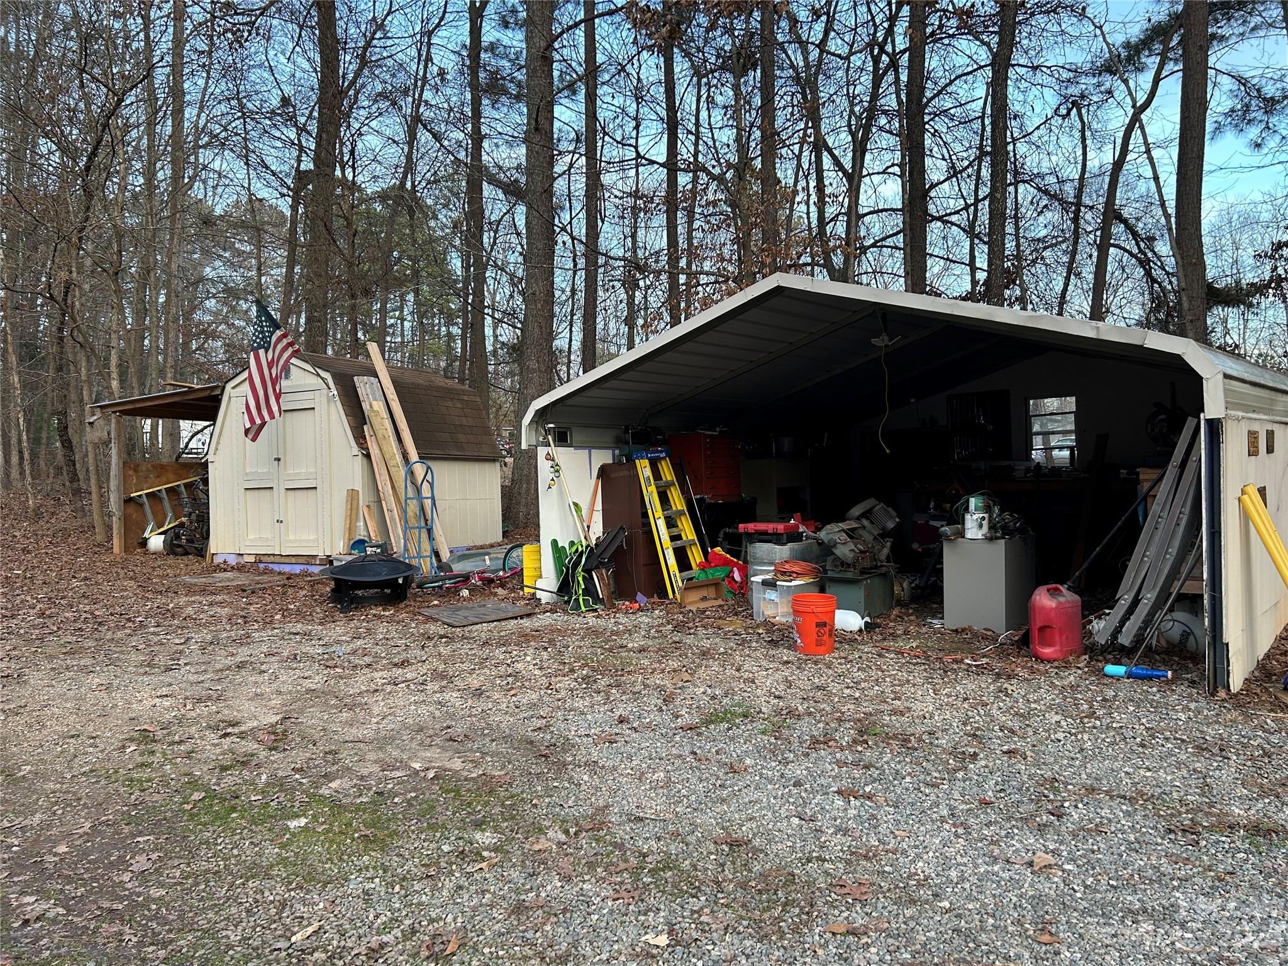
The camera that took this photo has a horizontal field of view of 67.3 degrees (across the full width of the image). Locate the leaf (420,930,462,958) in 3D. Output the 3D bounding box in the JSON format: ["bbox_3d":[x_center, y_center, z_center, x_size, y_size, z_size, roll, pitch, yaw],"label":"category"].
[{"bbox_3d":[-0.600,1.368,2.862,0.118,0.030,0.090,-1,3,0],"label":"leaf"}]

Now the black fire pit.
[{"bbox_3d":[-2.400,0.851,8.450,0.880,0.470,0.880,-1,3,0],"label":"black fire pit"}]

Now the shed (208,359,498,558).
[{"bbox_3d":[-3.572,-0.330,12.234,2.490,2.420,2.620,-1,0,28],"label":"shed"}]

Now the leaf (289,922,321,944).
[{"bbox_3d":[-1.030,1.373,2.957,0.042,0.022,0.118,0,4,26],"label":"leaf"}]

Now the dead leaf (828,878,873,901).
[{"bbox_3d":[0.670,1.321,3.144,0.132,0.026,0.085,-1,3,0],"label":"dead leaf"}]

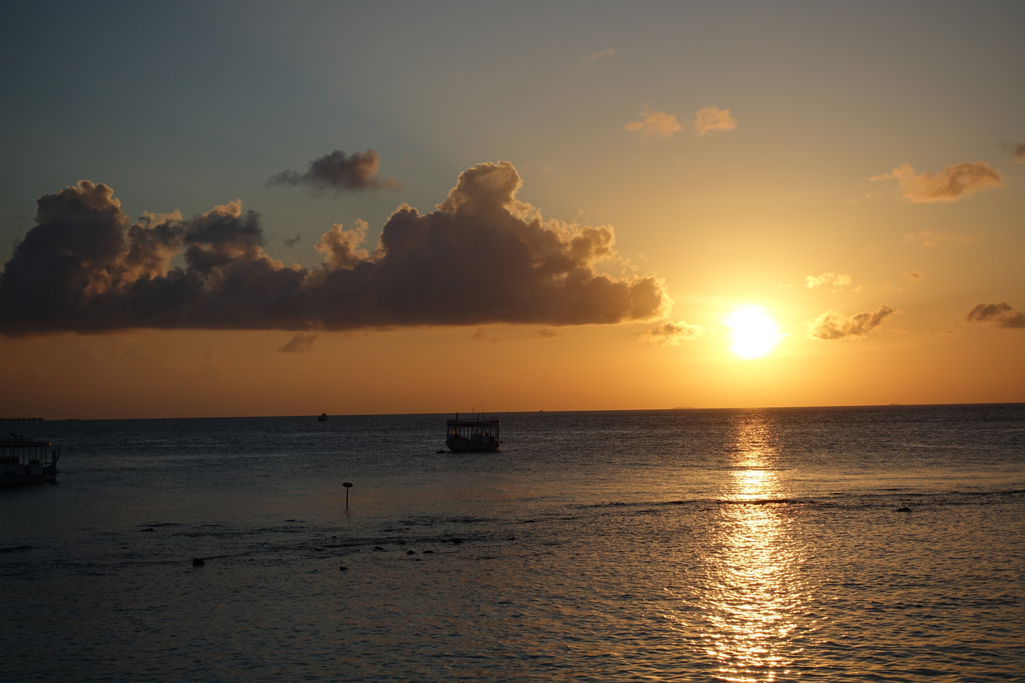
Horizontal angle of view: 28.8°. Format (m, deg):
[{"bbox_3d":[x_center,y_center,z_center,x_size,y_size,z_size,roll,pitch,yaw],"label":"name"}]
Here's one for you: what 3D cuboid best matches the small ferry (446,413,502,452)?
[{"bbox_3d":[-4.153,9.628,211.000,3.600,4.100,12.000,-2,-2,15],"label":"small ferry"}]

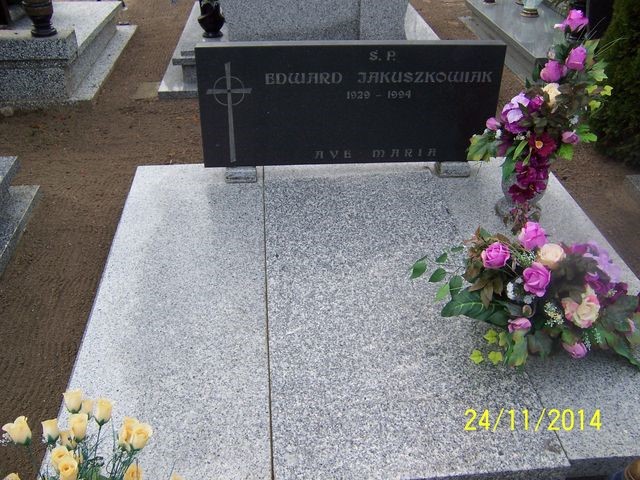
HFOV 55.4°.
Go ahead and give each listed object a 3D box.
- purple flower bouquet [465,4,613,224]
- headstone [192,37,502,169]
[{"bbox_3d":[0.730,-0.391,2.024,0.420,0.680,0.320,-2,33,-5],"label":"purple flower bouquet"},{"bbox_3d":[0.118,-0.507,2.307,1.120,0.442,0.075,-2,28,-5],"label":"headstone"}]

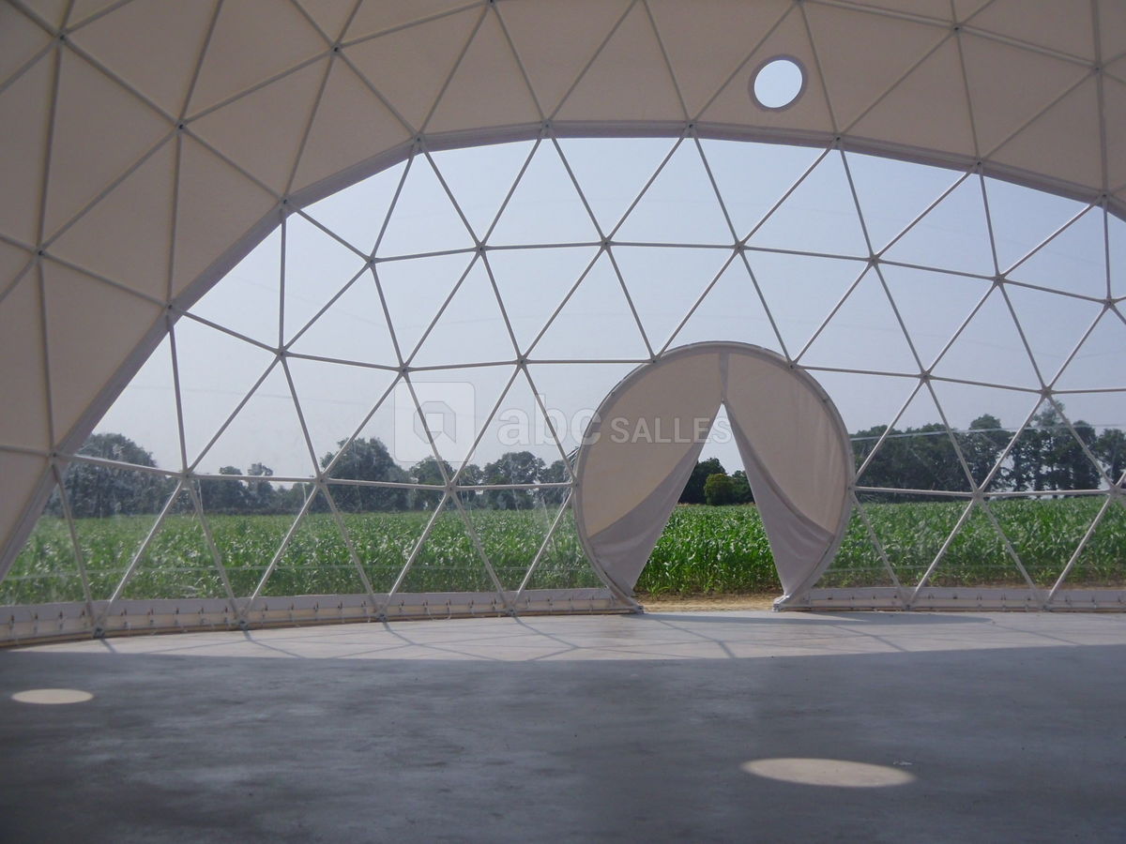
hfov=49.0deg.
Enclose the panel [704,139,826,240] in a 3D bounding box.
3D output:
[{"bbox_3d":[3.282,-4.021,21.462,2.426,1.970,0.040,2,33,-12],"label":"panel"}]

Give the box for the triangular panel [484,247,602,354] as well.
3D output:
[{"bbox_3d":[-0.386,-2.035,21.197,2.155,1.896,0.040,-7,26,-26],"label":"triangular panel"}]

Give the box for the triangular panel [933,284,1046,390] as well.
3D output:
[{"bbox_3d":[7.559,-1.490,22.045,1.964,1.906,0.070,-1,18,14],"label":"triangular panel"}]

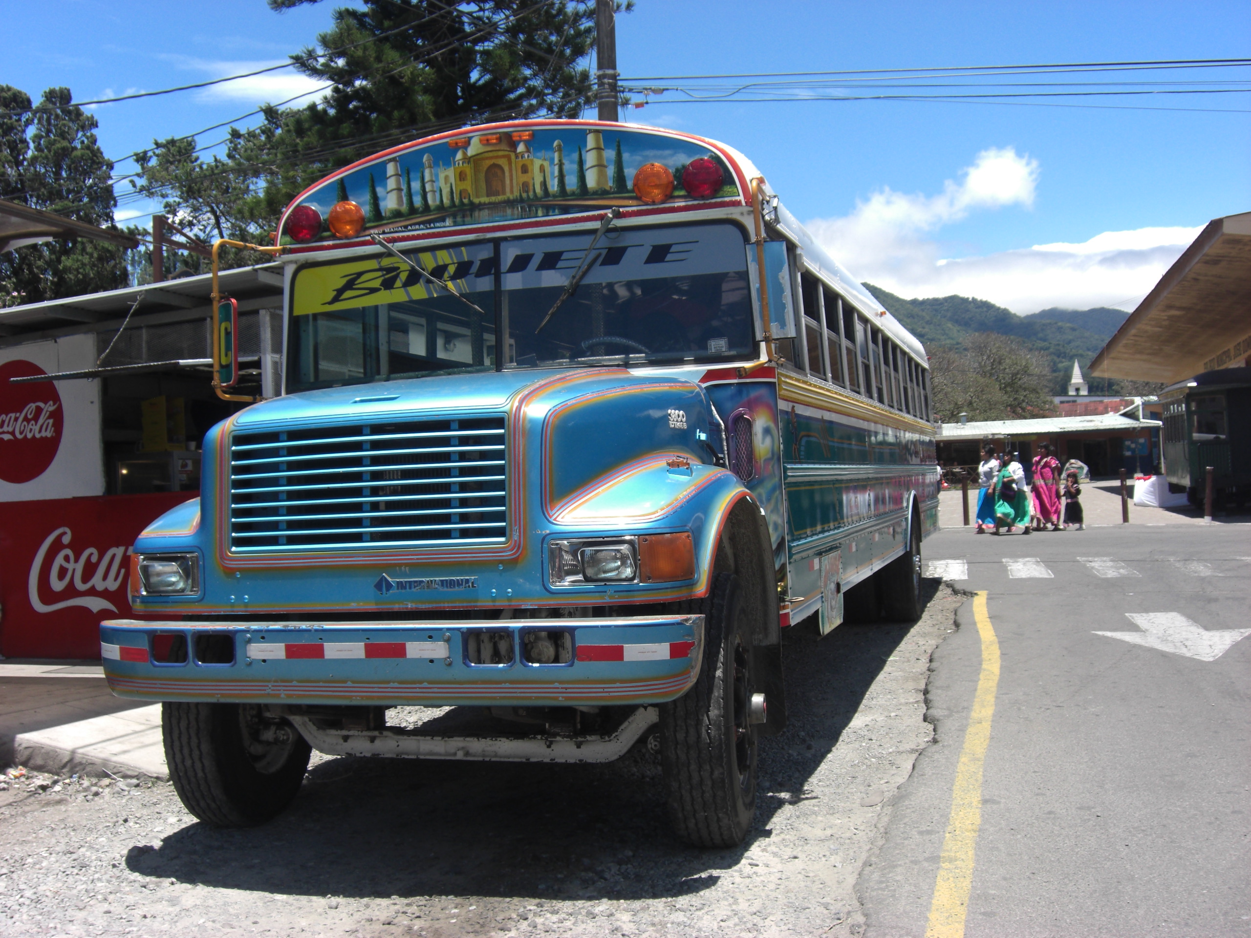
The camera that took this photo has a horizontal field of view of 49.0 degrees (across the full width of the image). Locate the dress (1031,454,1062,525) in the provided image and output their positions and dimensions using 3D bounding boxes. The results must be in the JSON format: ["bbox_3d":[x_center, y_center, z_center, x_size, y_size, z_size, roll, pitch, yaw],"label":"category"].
[{"bbox_3d":[7.476,0.356,24.400,0.380,1.230,0.460,-2,-1,-37],"label":"dress"}]

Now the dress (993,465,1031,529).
[{"bbox_3d":[6.755,0.487,24.000,0.500,1.110,0.460,-2,-1,-31],"label":"dress"}]

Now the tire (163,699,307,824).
[{"bbox_3d":[-1.634,1.004,5.856,0.265,1.020,1.020,-3,-1,10],"label":"tire"}]

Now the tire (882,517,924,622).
[{"bbox_3d":[2.410,0.808,11.914,0.265,1.020,1.020,-3,-1,17],"label":"tire"}]

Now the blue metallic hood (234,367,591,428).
[{"bbox_3d":[-0.736,-0.293,5.498,1.300,0.280,1.280,-3,-1,17],"label":"blue metallic hood"}]

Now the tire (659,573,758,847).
[{"bbox_3d":[0.335,0.908,5.239,0.265,1.020,1.020,-3,-1,10],"label":"tire"}]

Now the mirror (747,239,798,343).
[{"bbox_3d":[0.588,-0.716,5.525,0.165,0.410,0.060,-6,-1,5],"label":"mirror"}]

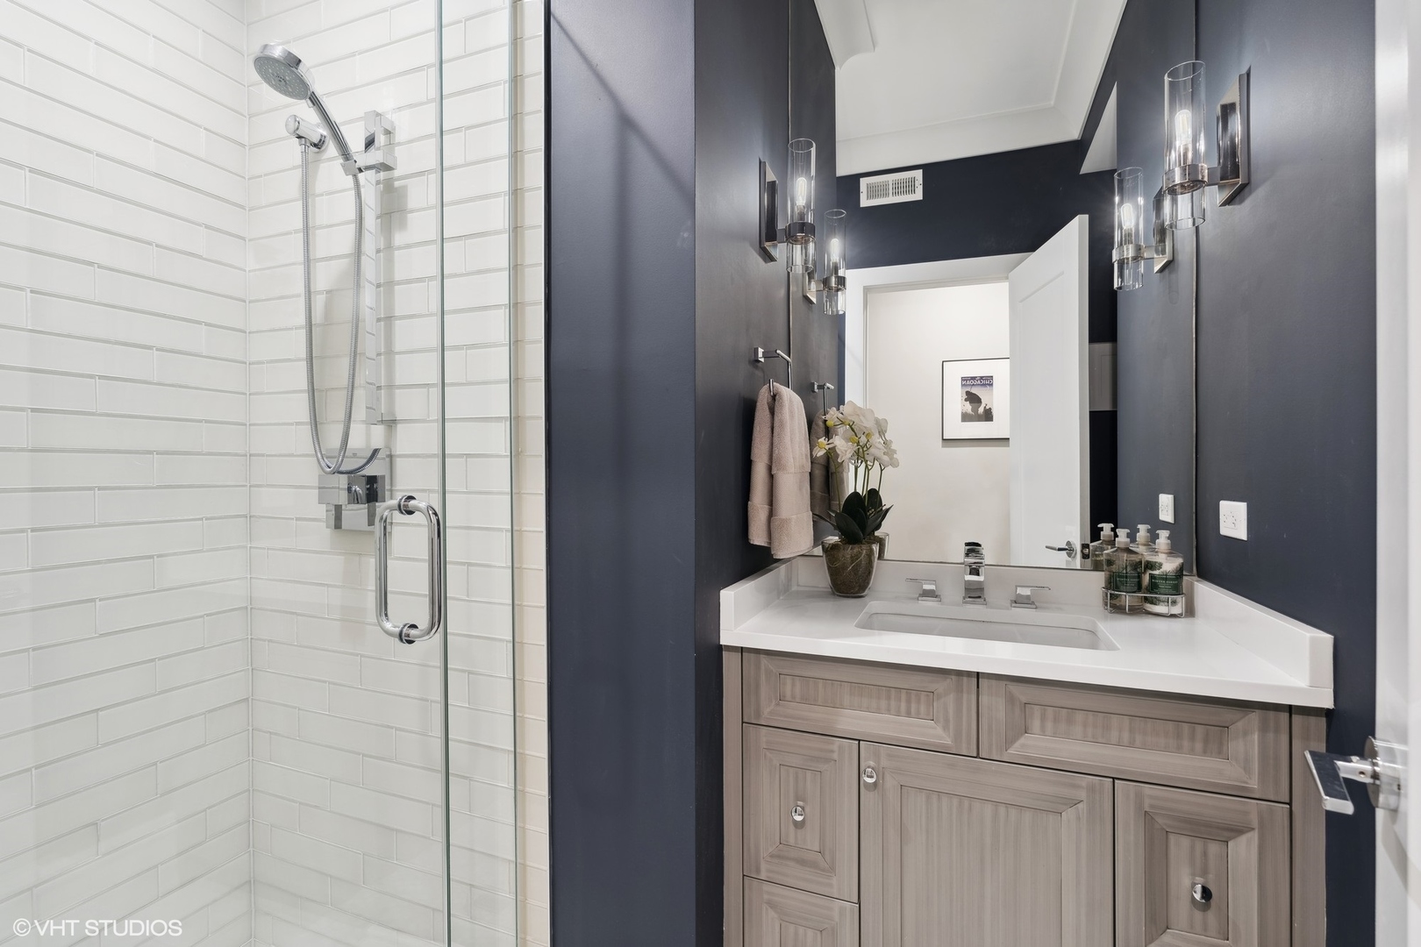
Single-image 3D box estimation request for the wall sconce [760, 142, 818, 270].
[{"bbox_3d":[0.197,-0.647,1.539,0.127,0.307,0.104,0,0,21],"label":"wall sconce"}]

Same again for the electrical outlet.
[{"bbox_3d":[1.030,0.091,1.243,0.008,0.071,0.118,0,0,21],"label":"electrical outlet"}]

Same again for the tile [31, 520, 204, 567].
[{"bbox_3d":[-1.259,0.147,1.360,0.008,0.075,0.300,0,0,21],"label":"tile"}]

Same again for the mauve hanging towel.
[{"bbox_3d":[0.163,-0.018,1.458,0.116,0.400,0.220,0,0,21],"label":"mauve hanging towel"}]

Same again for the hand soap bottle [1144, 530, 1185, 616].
[{"bbox_3d":[1.001,0.219,1.395,0.075,0.184,0.066,0,0,23],"label":"hand soap bottle"}]

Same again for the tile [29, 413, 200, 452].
[{"bbox_3d":[-1.259,-0.083,1.359,0.008,0.075,0.300,0,0,21],"label":"tile"}]

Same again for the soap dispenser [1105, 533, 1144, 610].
[{"bbox_3d":[0.929,0.219,1.419,0.075,0.184,0.066,0,0,32],"label":"soap dispenser"}]

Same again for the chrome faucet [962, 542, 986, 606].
[{"bbox_3d":[0.619,0.232,1.476,0.050,0.161,0.152,0,0,21],"label":"chrome faucet"}]

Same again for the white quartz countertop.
[{"bbox_3d":[0.568,0.289,1.358,0.952,0.105,0.570,0,0,21],"label":"white quartz countertop"}]

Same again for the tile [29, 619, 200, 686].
[{"bbox_3d":[-1.258,0.378,1.361,0.008,0.075,0.300,0,0,21],"label":"tile"}]

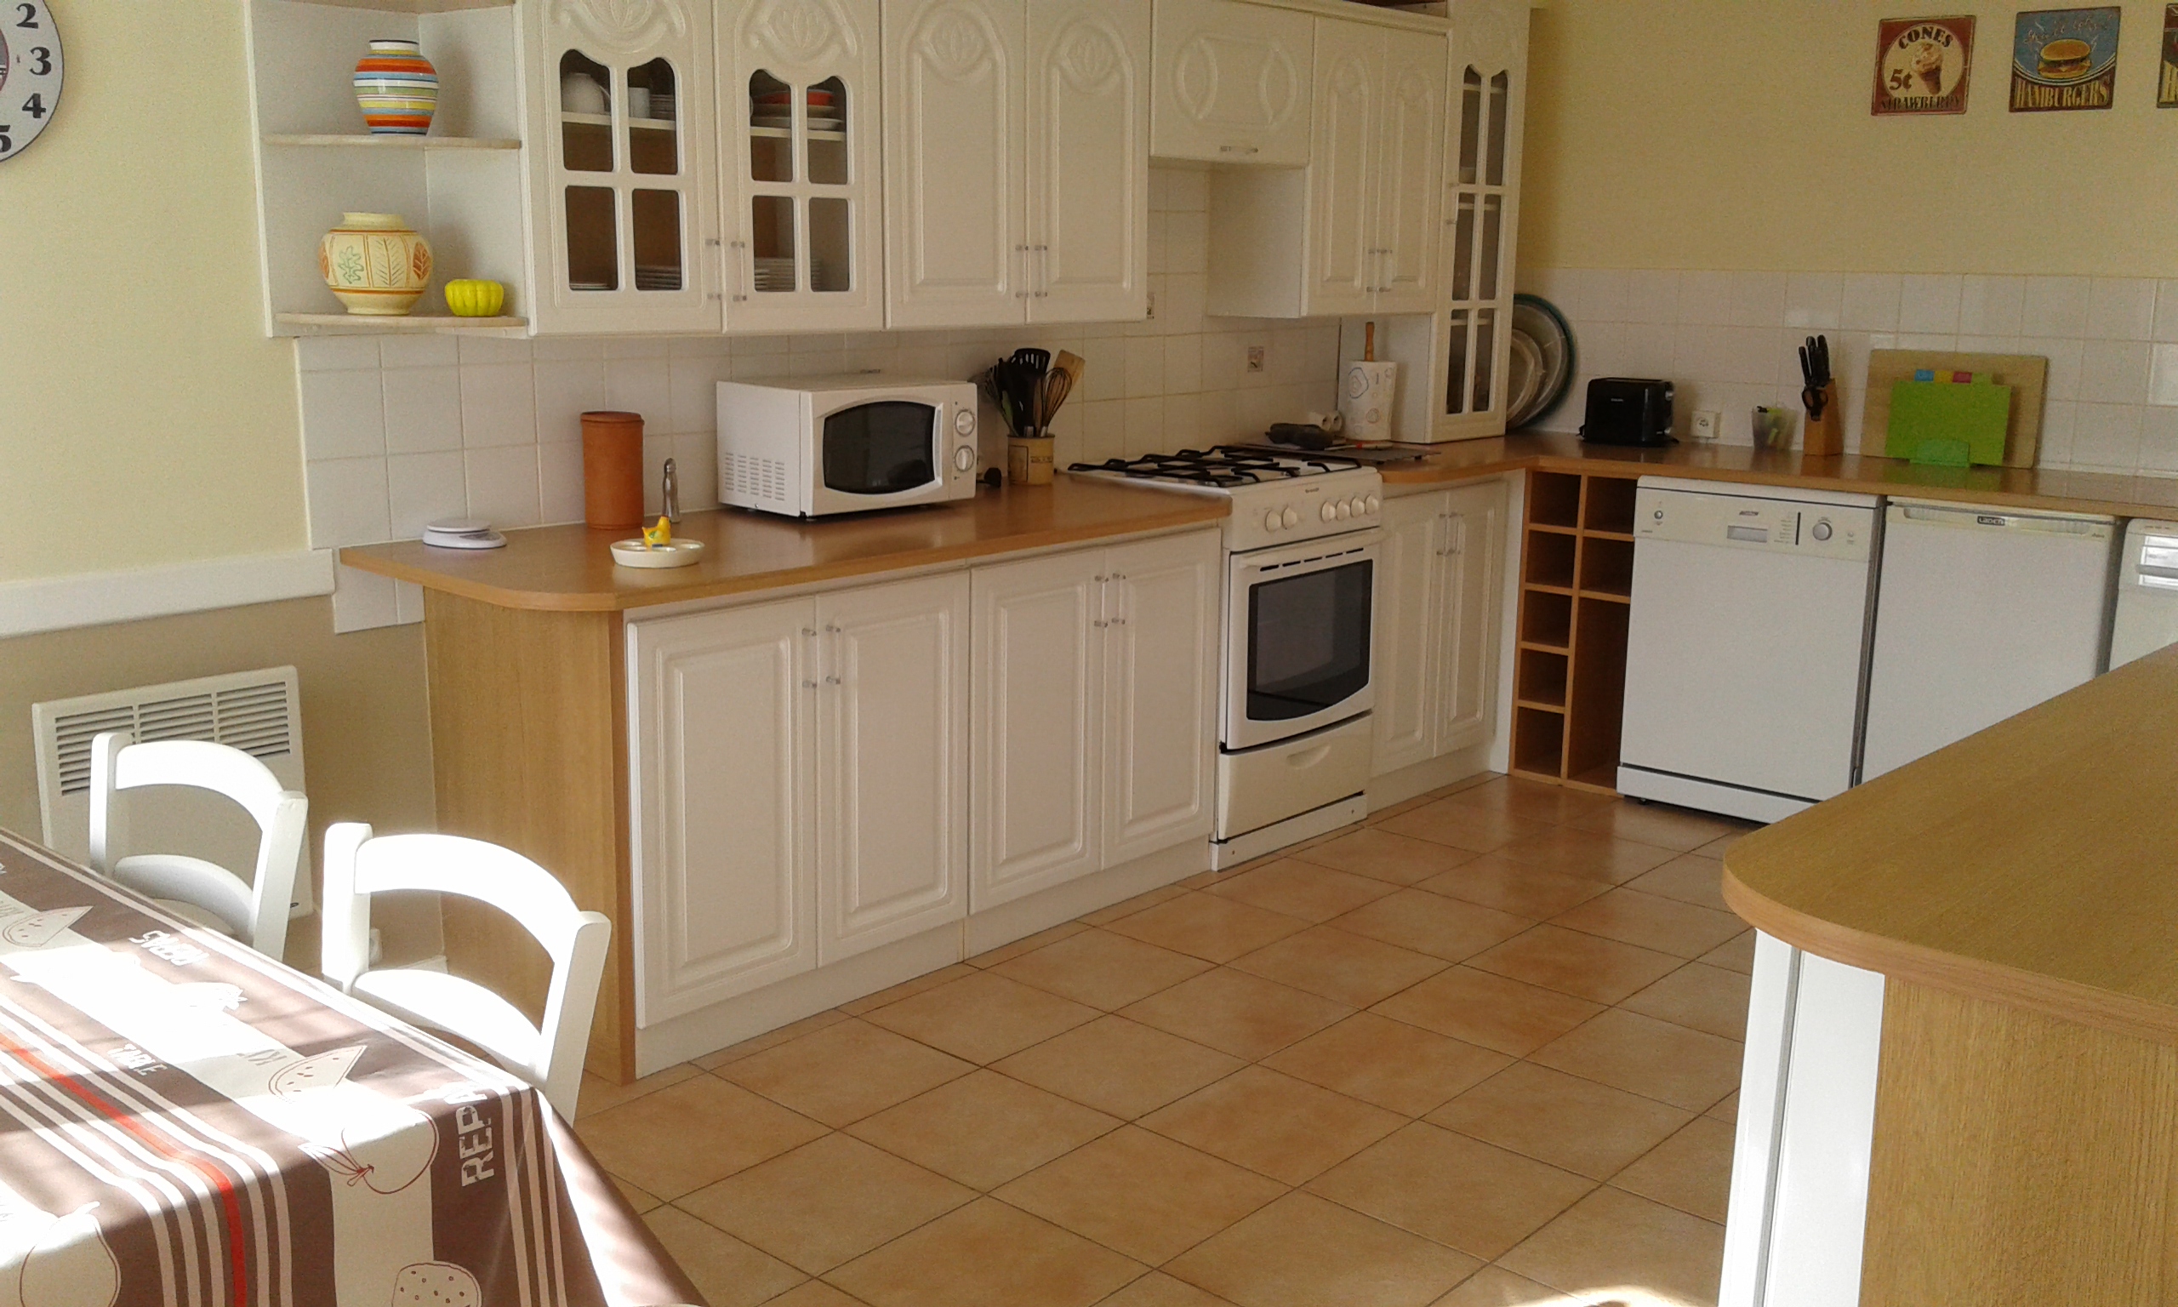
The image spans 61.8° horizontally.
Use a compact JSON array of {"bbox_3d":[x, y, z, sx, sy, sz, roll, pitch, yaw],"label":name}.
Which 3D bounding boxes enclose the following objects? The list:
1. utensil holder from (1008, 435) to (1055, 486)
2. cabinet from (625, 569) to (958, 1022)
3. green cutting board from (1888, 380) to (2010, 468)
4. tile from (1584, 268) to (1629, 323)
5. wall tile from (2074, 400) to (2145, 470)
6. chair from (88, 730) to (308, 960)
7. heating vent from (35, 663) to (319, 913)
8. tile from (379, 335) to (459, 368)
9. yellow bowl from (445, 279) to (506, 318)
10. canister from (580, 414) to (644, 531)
[{"bbox_3d":[-0.138,-0.460,4.291,0.108,0.112,0.108,1,13,0],"label":"utensil holder"},{"bbox_3d":[-0.682,0.184,3.332,0.590,0.700,0.735,11,16,42],"label":"cabinet"},{"bbox_3d":[2.200,-0.590,4.663,0.290,0.205,0.020,11,16,42],"label":"green cutting board"},{"bbox_3d":[1.550,-1.069,5.452,0.150,0.155,0.010,10,15,42],"label":"tile"},{"bbox_3d":[2.546,-0.549,4.542,0.151,0.151,0.010,11,16,42],"label":"wall tile"},{"bbox_3d":[-1.106,0.569,1.899,0.430,0.850,0.440,10,15,37],"label":"chair"},{"bbox_3d":[-1.572,0.275,3.148,0.075,0.453,0.419,10,15,42],"label":"heating vent"},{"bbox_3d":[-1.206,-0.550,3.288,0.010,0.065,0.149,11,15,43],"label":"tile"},{"bbox_3d":[-1.080,-0.625,3.203,0.107,0.064,0.107,0,11,0],"label":"yellow bowl"},{"bbox_3d":[-0.908,-0.350,3.498,0.125,0.210,0.125,11,16,42],"label":"canister"}]

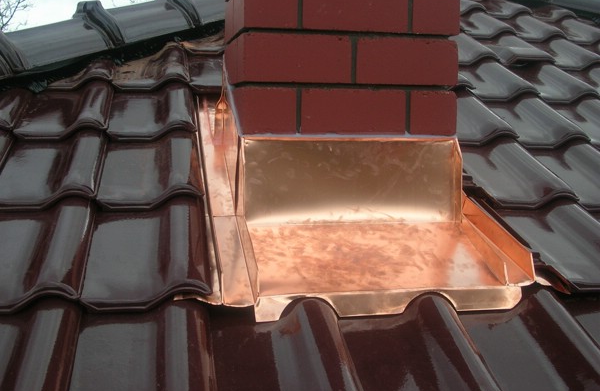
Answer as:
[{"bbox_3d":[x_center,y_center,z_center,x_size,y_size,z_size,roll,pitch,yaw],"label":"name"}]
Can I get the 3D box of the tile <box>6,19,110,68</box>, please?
[{"bbox_3d":[-0.832,-0.495,2.530,0.235,0.112,0.365,5,23,35],"label":"tile"}]

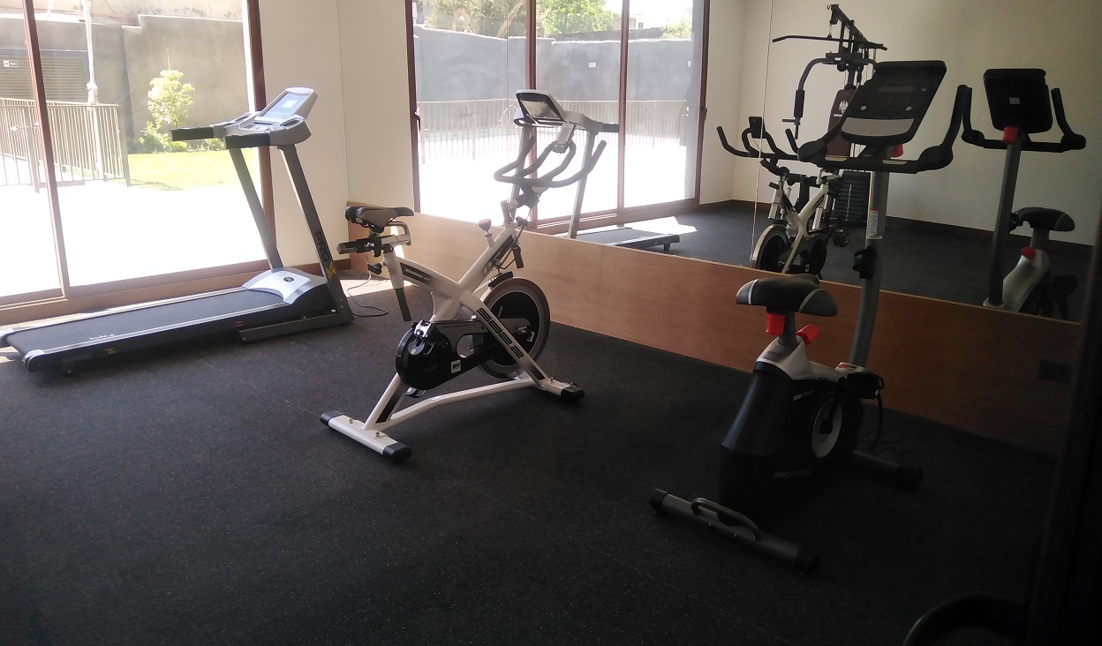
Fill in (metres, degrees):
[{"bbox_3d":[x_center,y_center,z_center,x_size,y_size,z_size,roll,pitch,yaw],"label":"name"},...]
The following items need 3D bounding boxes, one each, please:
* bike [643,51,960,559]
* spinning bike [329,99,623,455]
[{"bbox_3d":[0.880,-0.109,2.660,1.024,1.434,0.557,-14,20,-43],"label":"bike"},{"bbox_3d":[-0.336,-0.215,3.406,0.557,1.235,1.171,15,20,43],"label":"spinning bike"}]

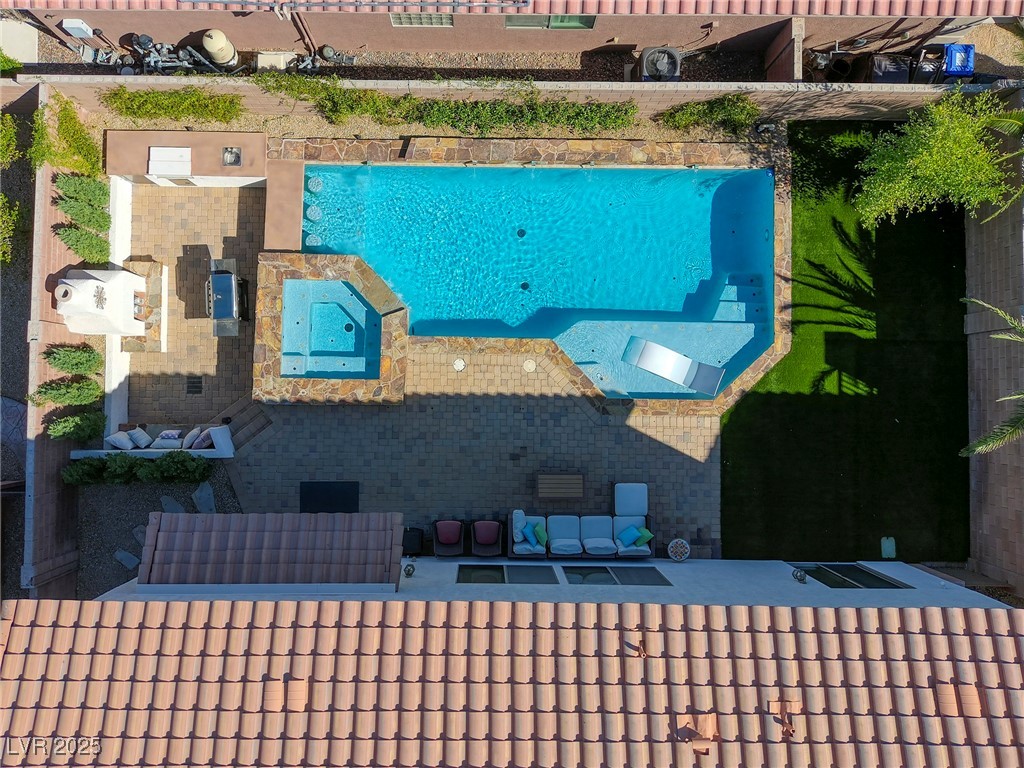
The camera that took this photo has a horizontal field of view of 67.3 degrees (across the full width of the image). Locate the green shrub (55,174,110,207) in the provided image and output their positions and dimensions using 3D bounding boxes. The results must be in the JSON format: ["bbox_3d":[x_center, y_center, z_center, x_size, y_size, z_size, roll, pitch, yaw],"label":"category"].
[{"bbox_3d":[-8.470,-3.814,15.250,0.686,1.395,0.499,1,90,-3],"label":"green shrub"}]

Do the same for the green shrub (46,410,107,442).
[{"bbox_3d":[-8.550,0.835,15.187,0.742,1.442,0.625,1,90,-3],"label":"green shrub"}]

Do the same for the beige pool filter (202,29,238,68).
[{"bbox_3d":[-5.921,-6.813,15.611,0.520,0.950,0.520,1,90,-3],"label":"beige pool filter"}]

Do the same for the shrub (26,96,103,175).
[{"bbox_3d":[-8.670,-4.714,15.065,0.750,1.700,1.400,1,90,-3],"label":"shrub"}]

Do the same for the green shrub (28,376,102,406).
[{"bbox_3d":[-8.701,0.147,15.092,0.947,1.628,0.585,1,90,-3],"label":"green shrub"}]

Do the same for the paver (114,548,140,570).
[{"bbox_3d":[-7.945,3.595,15.896,0.500,0.050,0.270,44,88,-2],"label":"paver"}]

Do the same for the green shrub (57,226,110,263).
[{"bbox_3d":[-8.466,-2.748,15.242,0.587,1.395,0.653,1,90,-3],"label":"green shrub"}]

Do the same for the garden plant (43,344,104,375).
[{"bbox_3d":[-8.583,-0.479,15.149,0.737,1.534,0.584,1,90,-3],"label":"garden plant"}]

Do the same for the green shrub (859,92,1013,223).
[{"bbox_3d":[8.250,-4.445,15.240,2.585,3.000,2.492,1,90,-3],"label":"green shrub"}]

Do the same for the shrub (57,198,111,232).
[{"bbox_3d":[-8.449,-3.320,15.247,0.639,1.395,0.580,1,90,-3],"label":"shrub"}]

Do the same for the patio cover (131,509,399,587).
[{"bbox_3d":[-4.159,2.858,13.477,4.450,0.750,1.200,1,90,-3],"label":"patio cover"}]

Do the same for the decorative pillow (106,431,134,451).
[{"bbox_3d":[-8.038,1.143,15.850,0.470,0.150,0.450,31,44,-2],"label":"decorative pillow"}]

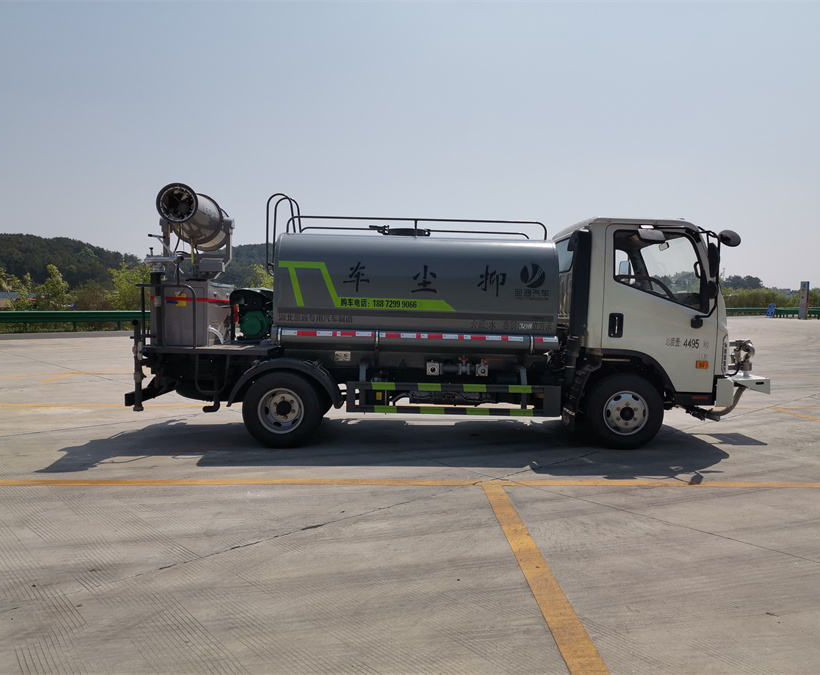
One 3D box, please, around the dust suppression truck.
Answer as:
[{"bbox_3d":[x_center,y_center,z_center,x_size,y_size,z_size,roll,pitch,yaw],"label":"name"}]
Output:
[{"bbox_3d":[0.443,-0.275,7.517,6.450,2.660,2.100,1,3,-2],"label":"dust suppression truck"}]

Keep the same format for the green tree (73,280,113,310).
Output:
[{"bbox_3d":[-14.573,-1.615,31.060,1.900,2.000,1.800,1,3,0],"label":"green tree"}]

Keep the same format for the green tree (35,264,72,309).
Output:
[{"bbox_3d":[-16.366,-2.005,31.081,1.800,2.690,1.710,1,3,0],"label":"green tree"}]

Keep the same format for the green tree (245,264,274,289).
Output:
[{"bbox_3d":[-6.935,-2.201,34.088,2.300,2.950,2.180,1,3,0],"label":"green tree"}]

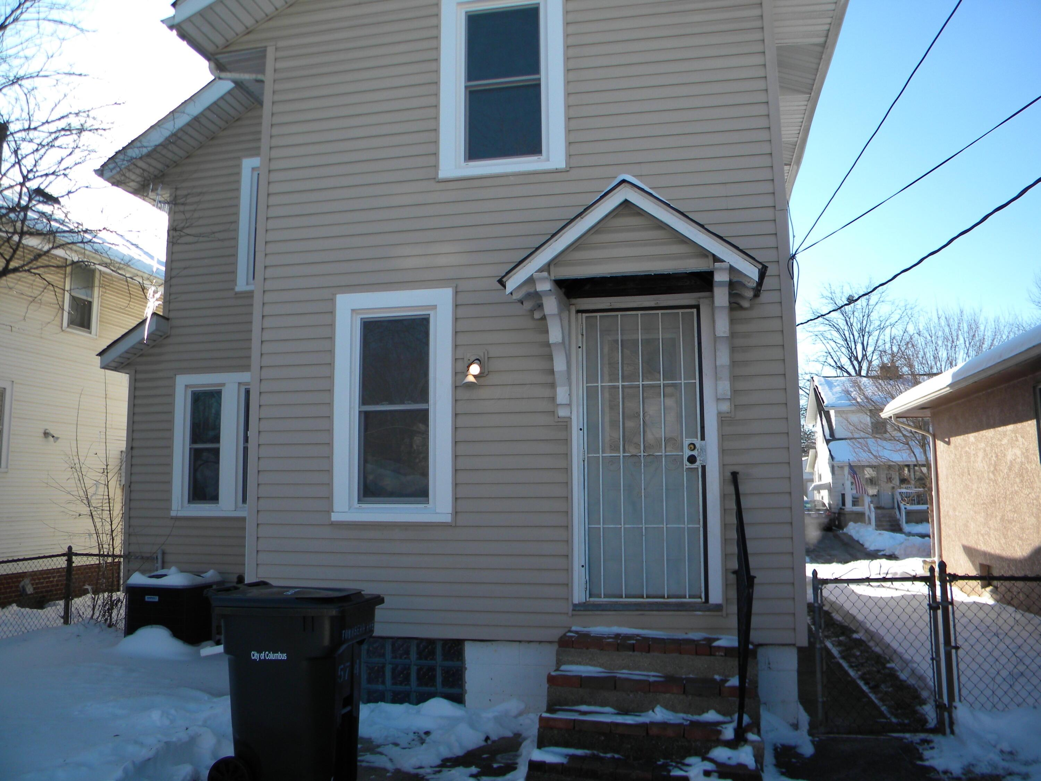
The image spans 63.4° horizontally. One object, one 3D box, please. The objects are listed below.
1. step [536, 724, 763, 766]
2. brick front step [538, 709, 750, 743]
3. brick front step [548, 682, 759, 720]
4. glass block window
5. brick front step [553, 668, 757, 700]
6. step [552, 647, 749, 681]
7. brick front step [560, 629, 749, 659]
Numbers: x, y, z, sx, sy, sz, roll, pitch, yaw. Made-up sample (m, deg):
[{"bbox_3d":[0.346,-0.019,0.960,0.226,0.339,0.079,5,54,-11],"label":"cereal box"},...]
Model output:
[{"bbox_3d":[0.738,2.024,4.863,1.258,0.125,0.220,-1,-7,12],"label":"step"},{"bbox_3d":[0.739,1.932,4.909,1.222,0.066,0.290,-1,-7,12],"label":"brick front step"},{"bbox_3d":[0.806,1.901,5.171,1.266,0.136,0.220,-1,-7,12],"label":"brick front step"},{"bbox_3d":[-0.788,2.066,6.117,0.787,0.560,0.090,-2,-7,11],"label":"glass block window"},{"bbox_3d":[0.810,1.802,5.218,1.246,0.062,0.290,-1,-7,12],"label":"brick front step"},{"bbox_3d":[0.880,1.761,5.481,1.264,0.137,0.220,-1,-7,12],"label":"step"},{"bbox_3d":[0.896,1.670,5.550,1.247,0.062,0.340,-1,-7,12],"label":"brick front step"}]

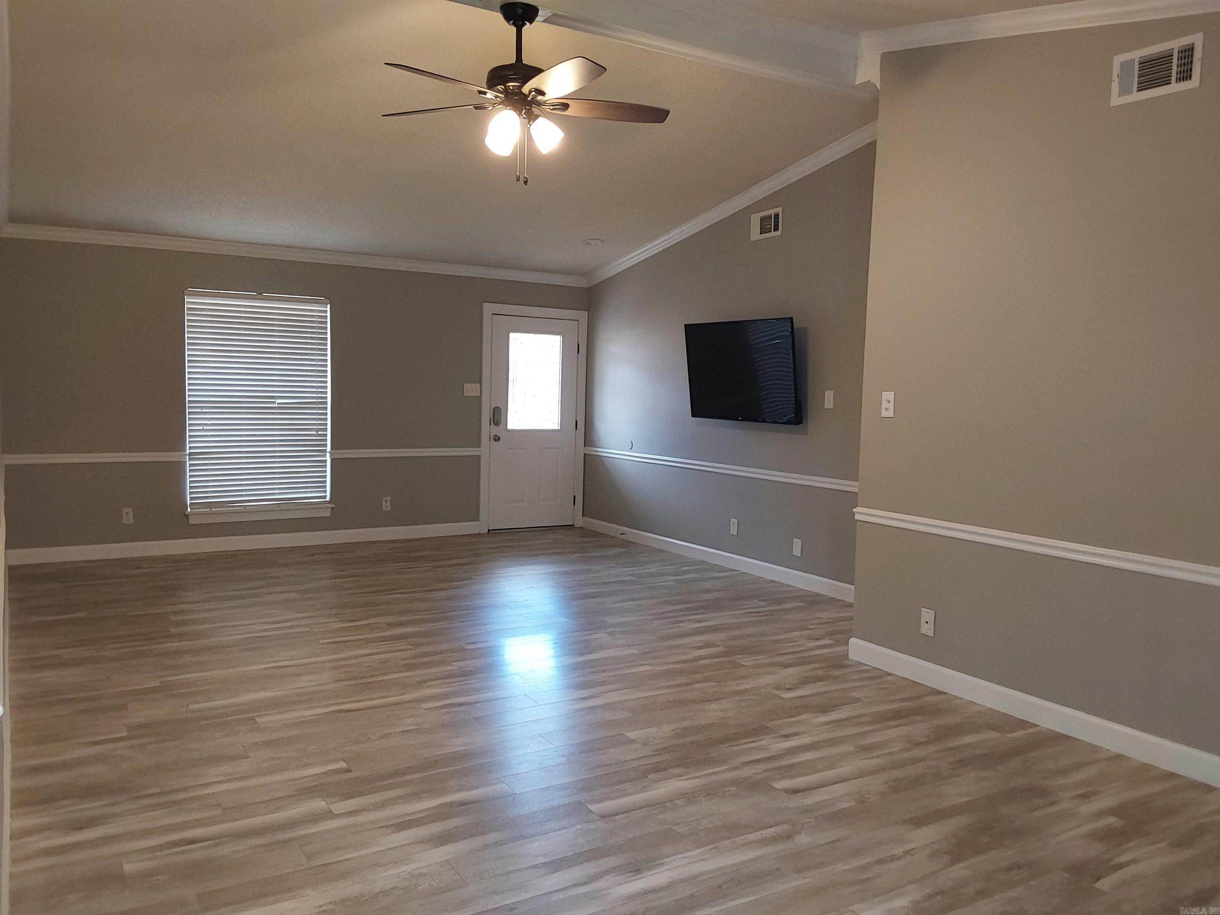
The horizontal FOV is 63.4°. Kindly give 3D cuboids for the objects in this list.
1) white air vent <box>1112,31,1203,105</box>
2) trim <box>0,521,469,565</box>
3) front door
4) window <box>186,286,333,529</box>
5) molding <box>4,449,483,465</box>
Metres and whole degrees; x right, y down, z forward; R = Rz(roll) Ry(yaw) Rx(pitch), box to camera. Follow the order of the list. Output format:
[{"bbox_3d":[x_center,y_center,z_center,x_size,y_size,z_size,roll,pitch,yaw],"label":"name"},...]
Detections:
[{"bbox_3d":[2.125,-1.506,3.846,0.022,0.198,0.347,-1,5,-32],"label":"white air vent"},{"bbox_3d":[-2.811,0.690,8.194,3.760,0.111,0.017,-1,5,-32],"label":"trim"},{"bbox_3d":[-0.734,-0.325,9.426,0.920,2.010,0.050,-1,5,-32],"label":"front door"},{"bbox_3d":[-2.853,-0.449,8.060,1.120,1.730,0.060,-1,5,-32],"label":"window"},{"bbox_3d":[-2.791,-0.018,8.136,3.780,0.068,0.024,-1,5,-32],"label":"molding"}]

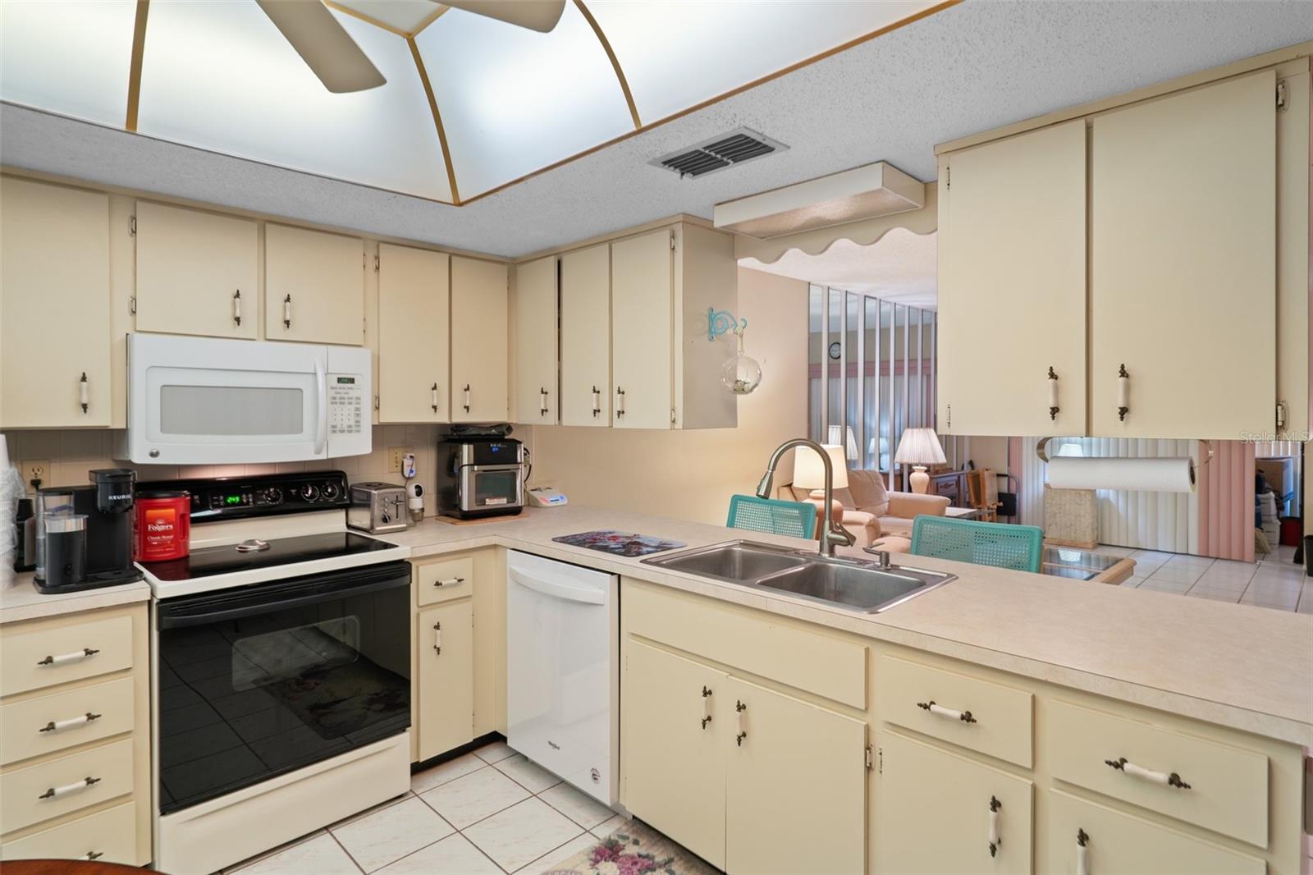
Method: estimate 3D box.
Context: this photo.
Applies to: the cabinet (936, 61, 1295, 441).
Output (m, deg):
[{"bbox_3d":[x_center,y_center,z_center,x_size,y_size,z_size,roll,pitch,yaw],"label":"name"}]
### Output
[{"bbox_3d":[1.095,-0.374,1.608,0.695,0.745,0.335,2,3,44],"label":"cabinet"}]

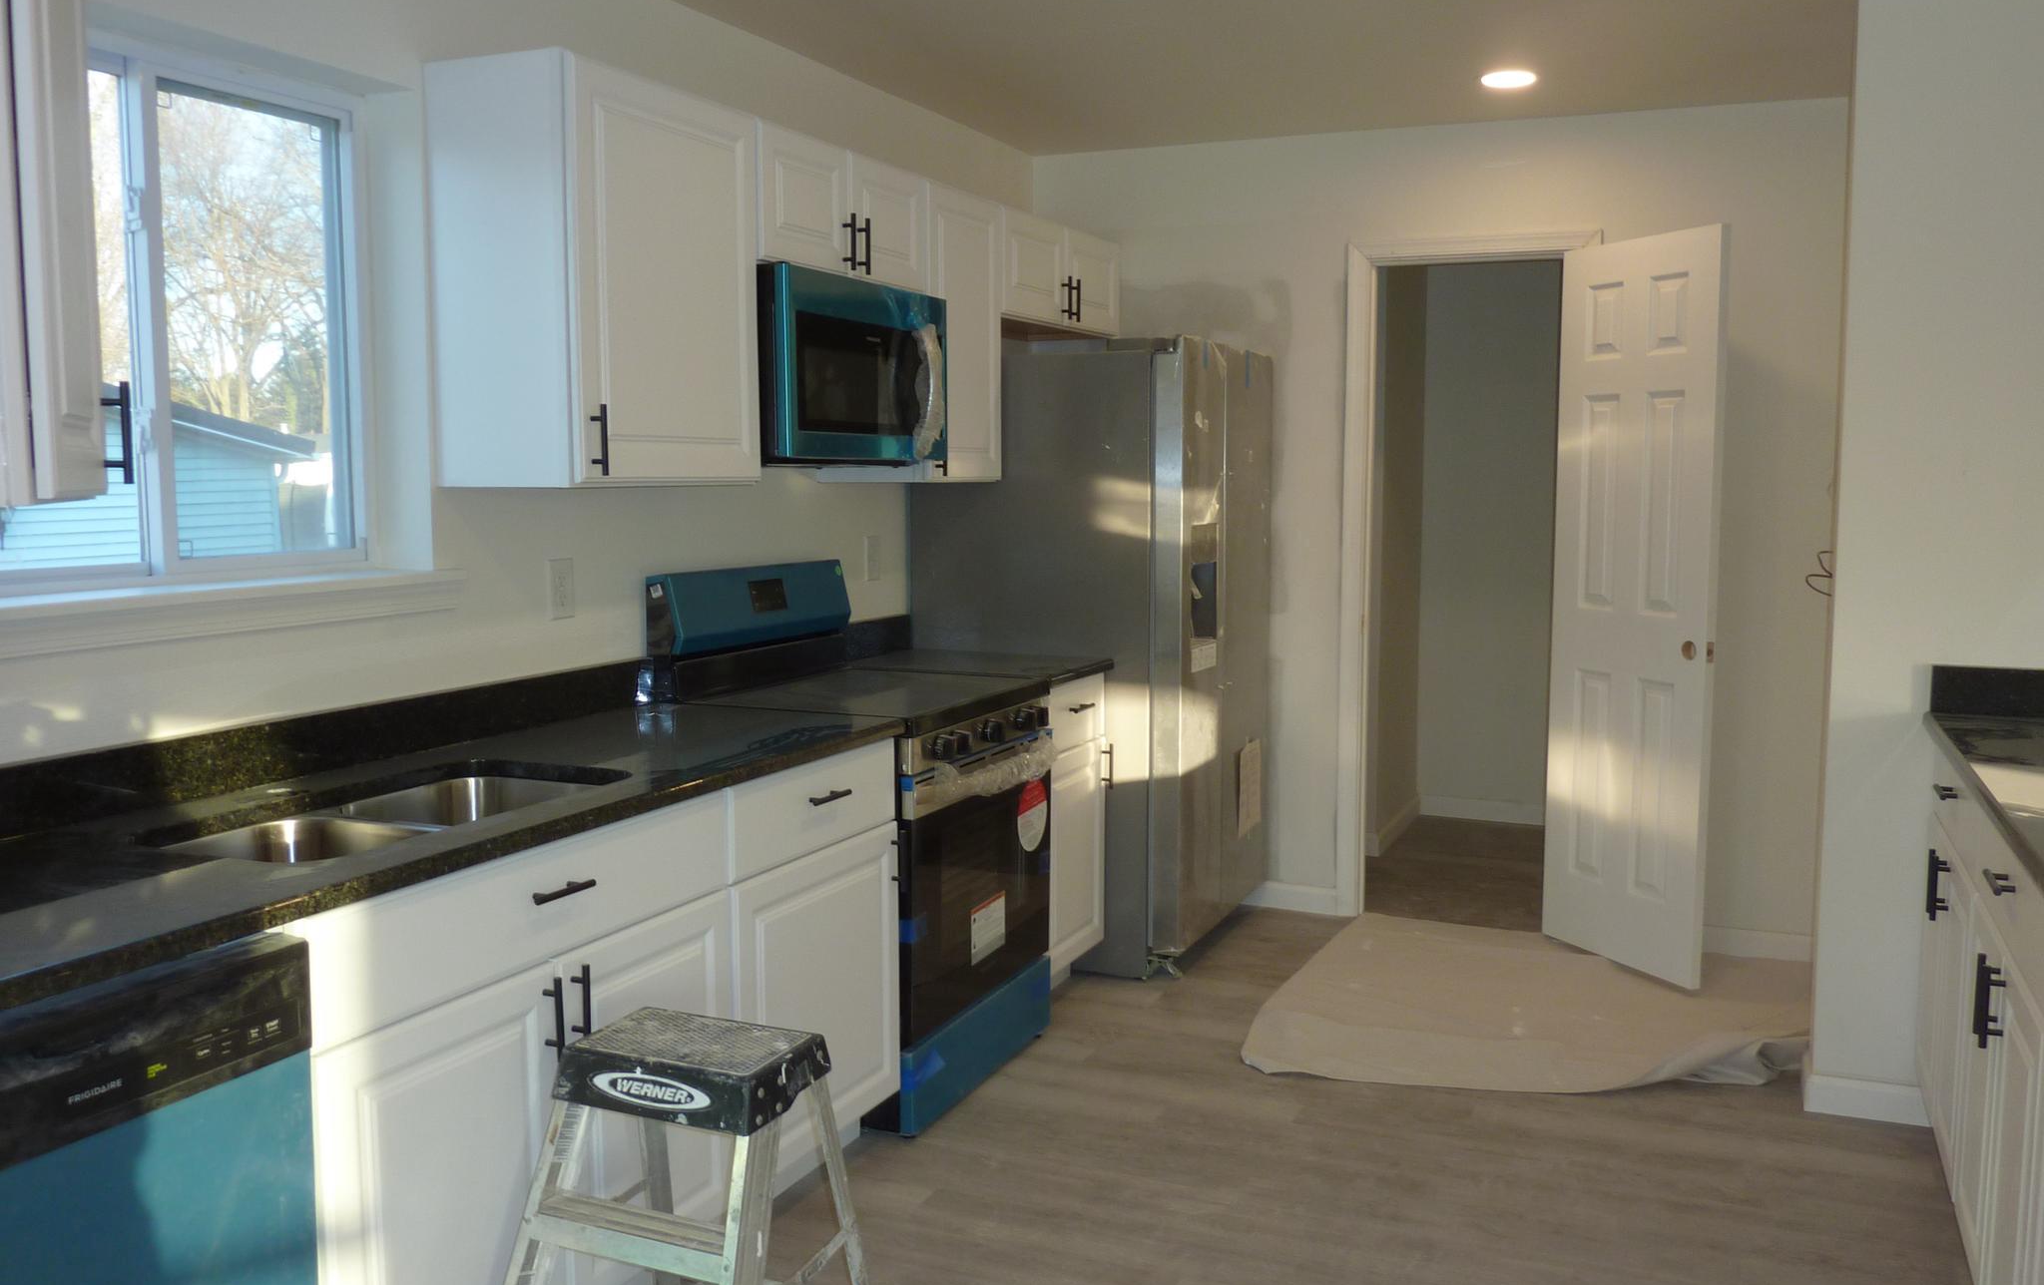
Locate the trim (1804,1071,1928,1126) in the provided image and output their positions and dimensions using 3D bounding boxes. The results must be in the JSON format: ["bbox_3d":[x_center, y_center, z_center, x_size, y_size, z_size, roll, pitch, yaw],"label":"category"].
[{"bbox_3d":[1.873,1.014,3.530,0.243,0.085,0.016,3,7,24],"label":"trim"}]

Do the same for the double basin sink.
[{"bbox_3d":[-0.973,0.377,2.490,0.410,0.205,0.740,3,7,24],"label":"double basin sink"}]

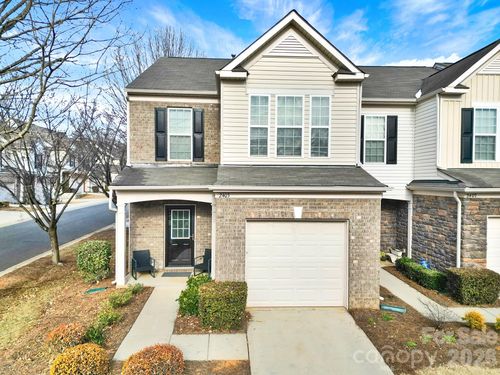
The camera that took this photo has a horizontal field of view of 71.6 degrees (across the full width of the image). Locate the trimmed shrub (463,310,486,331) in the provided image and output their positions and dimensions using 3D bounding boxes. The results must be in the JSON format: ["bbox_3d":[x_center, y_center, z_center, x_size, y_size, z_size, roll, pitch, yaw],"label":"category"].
[{"bbox_3d":[4.864,2.859,7.490,0.450,0.420,0.450,1,0,-3],"label":"trimmed shrub"}]

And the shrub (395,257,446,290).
[{"bbox_3d":[5.528,2.701,11.235,0.530,0.430,2.550,1,0,-3],"label":"shrub"}]

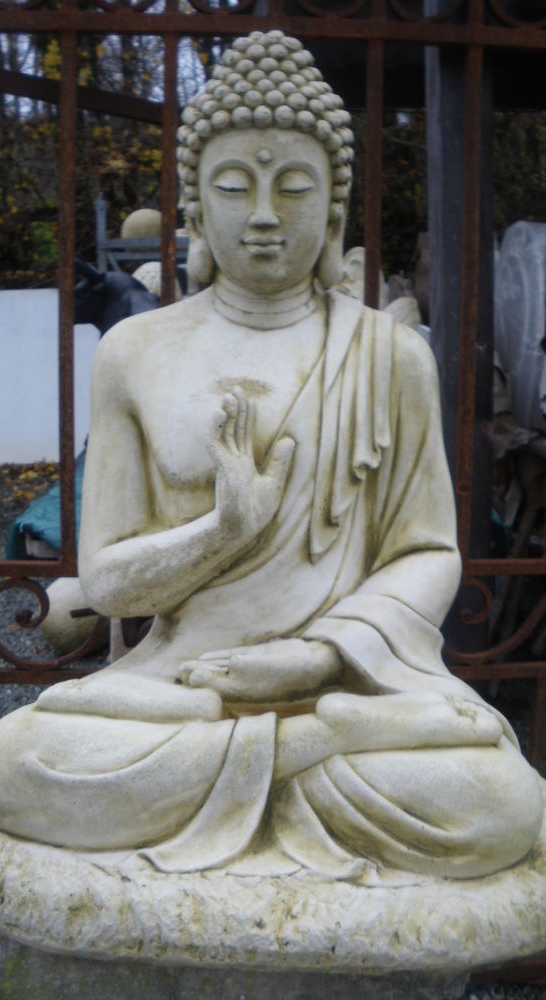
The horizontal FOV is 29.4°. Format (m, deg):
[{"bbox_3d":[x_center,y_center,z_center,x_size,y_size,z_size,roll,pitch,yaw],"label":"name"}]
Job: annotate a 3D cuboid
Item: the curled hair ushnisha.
[{"bbox_3d":[-0.002,-0.411,1.186,0.200,0.211,0.205,0,11,6],"label":"curled hair ushnisha"}]

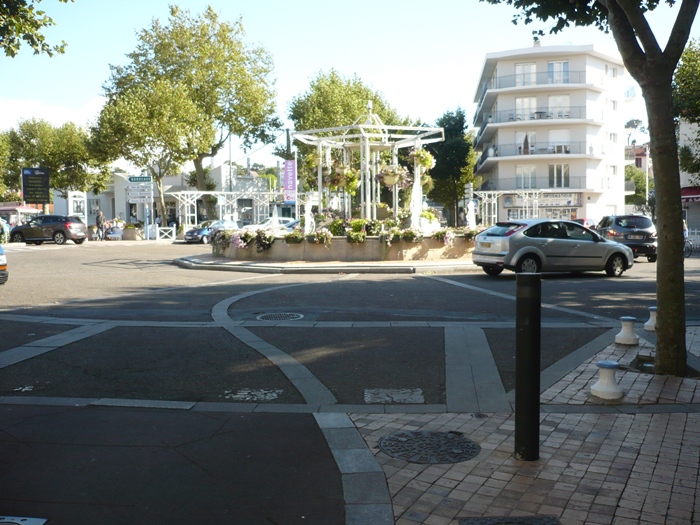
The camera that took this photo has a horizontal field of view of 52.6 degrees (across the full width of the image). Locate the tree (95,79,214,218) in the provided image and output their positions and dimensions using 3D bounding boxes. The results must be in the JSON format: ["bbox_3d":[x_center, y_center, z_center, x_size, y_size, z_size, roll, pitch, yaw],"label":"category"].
[{"bbox_3d":[-12.641,-6.432,46.000,7.400,10.000,7.000,0,4,0],"label":"tree"}]

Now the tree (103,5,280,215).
[{"bbox_3d":[-10.614,-9.294,47.490,12.071,15.691,11.500,0,4,0],"label":"tree"}]

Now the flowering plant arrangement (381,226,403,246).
[{"bbox_3d":[1.302,-0.815,22.200,0.680,0.600,0.420,-1,4,-6],"label":"flowering plant arrangement"}]

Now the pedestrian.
[{"bbox_3d":[-14.717,-2.114,41.800,0.550,1.730,0.420,-2,4,-20],"label":"pedestrian"}]

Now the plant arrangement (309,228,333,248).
[{"bbox_3d":[-0.921,-0.781,22.100,0.750,0.550,0.420,0,4,2],"label":"plant arrangement"}]

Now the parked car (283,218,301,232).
[{"bbox_3d":[-3.068,-1.993,43.000,4.000,1.470,1.720,-4,5,-44],"label":"parked car"}]

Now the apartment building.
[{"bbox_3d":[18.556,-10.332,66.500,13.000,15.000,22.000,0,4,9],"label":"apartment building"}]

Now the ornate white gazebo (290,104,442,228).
[{"bbox_3d":[0.774,-3.418,26.333,5.500,5.079,5.900,0,4,6],"label":"ornate white gazebo"}]

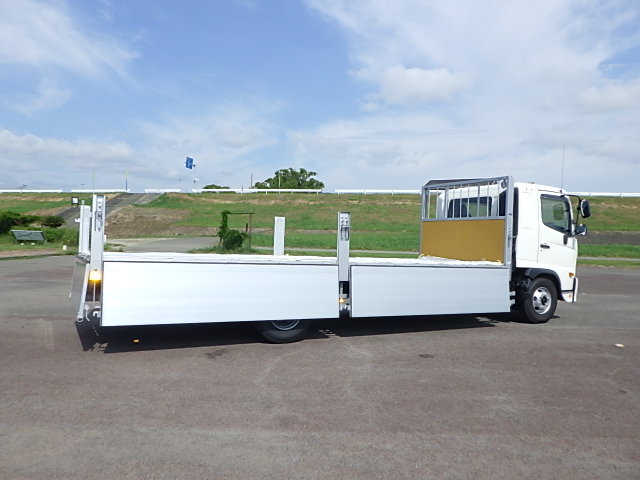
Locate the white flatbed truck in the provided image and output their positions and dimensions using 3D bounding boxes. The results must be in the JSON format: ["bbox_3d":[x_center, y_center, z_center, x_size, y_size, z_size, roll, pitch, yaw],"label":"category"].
[{"bbox_3d":[0.659,0.130,9.019,8.914,2.623,2.512,1,0,-28],"label":"white flatbed truck"}]

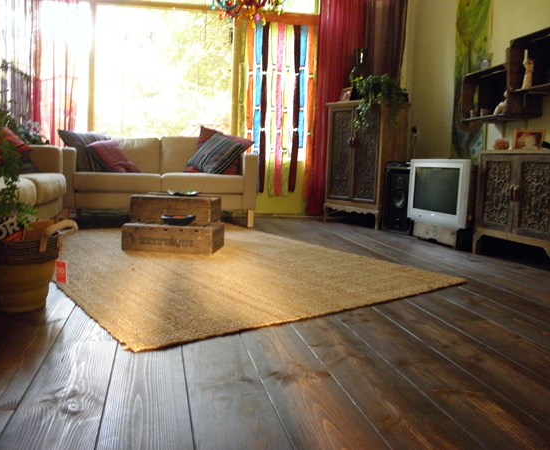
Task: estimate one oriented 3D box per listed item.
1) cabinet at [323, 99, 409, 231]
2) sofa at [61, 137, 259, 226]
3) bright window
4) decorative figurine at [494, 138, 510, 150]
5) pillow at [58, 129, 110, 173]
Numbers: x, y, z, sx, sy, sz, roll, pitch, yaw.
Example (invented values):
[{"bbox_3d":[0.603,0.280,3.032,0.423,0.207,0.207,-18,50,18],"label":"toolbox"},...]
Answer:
[{"bbox_3d":[0.892,-0.584,4.811,0.370,1.155,0.790,-3,8,-32],"label":"cabinet"},{"bbox_3d":[-1.054,-0.427,4.561,1.635,0.800,0.930,0,7,-13],"label":"sofa"},{"bbox_3d":[-1.121,-1.513,4.981,1.404,1.337,0.080,0,7,-13],"label":"bright window"},{"bbox_3d":[1.496,-0.530,3.205,0.095,0.078,0.100,0,7,-13],"label":"decorative figurine"},{"bbox_3d":[-1.705,-0.659,4.378,0.470,0.420,0.160,-3,-10,-33],"label":"pillow"}]

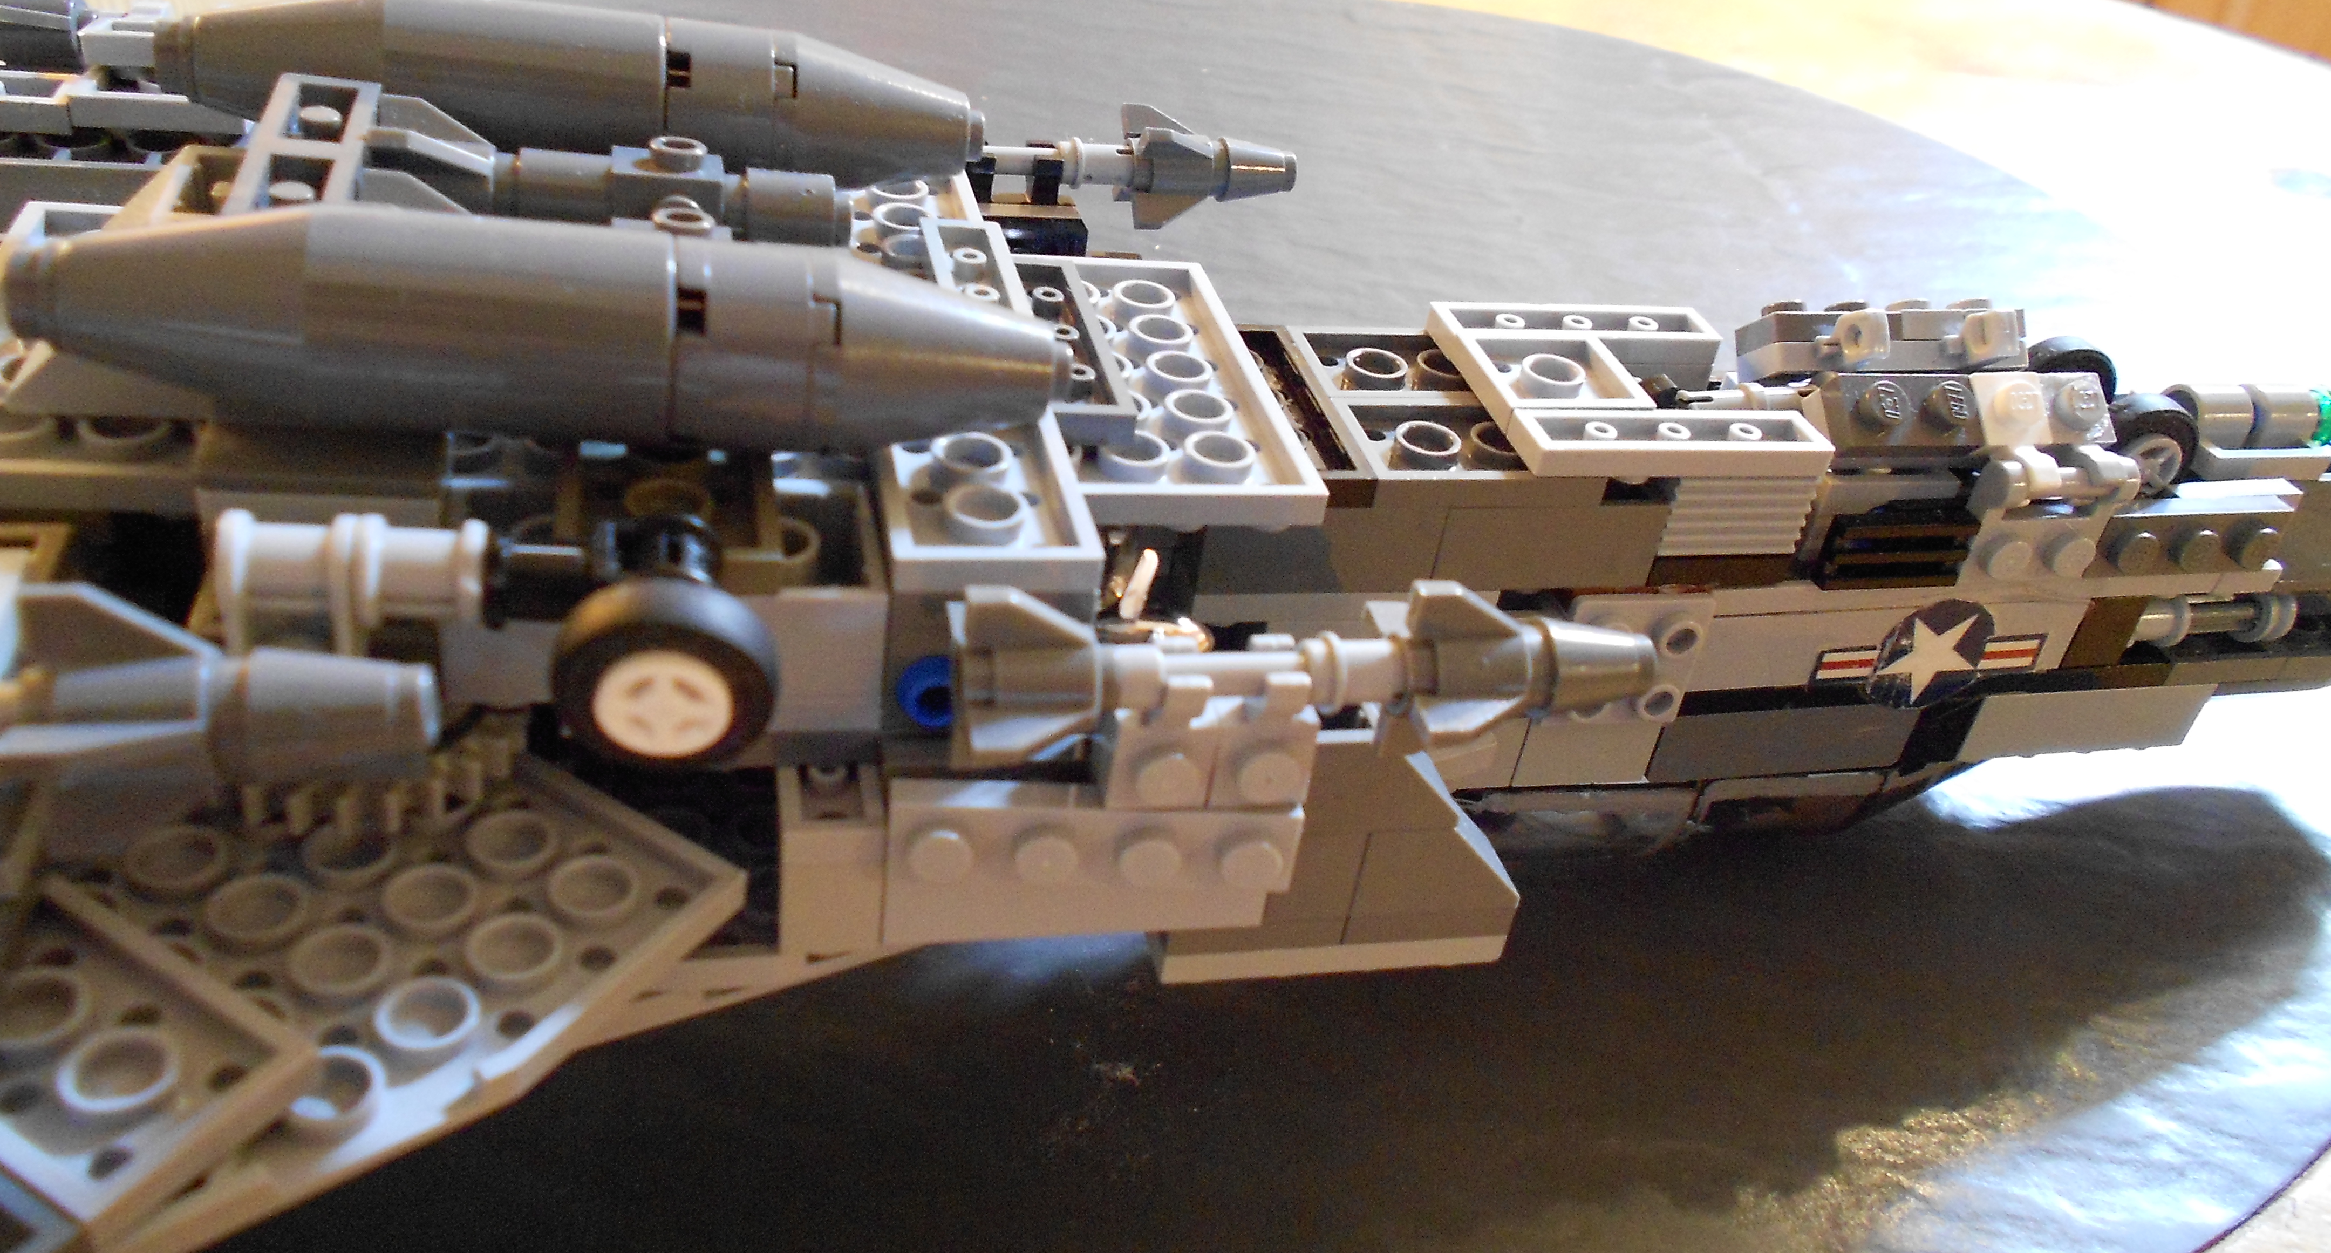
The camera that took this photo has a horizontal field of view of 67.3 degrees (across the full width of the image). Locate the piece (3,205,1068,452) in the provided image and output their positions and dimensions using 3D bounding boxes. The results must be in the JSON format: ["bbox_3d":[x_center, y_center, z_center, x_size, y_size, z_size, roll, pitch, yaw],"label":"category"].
[{"bbox_3d":[-0.044,-0.022,0.133,0.076,0.016,0.016,2,35,-18],"label":"piece"}]

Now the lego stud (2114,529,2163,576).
[{"bbox_3d":[0.104,-0.008,0.189,0.005,0.005,0.002,-1,36,-15],"label":"lego stud"}]

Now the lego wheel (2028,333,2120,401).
[{"bbox_3d":[0.104,-0.027,0.204,0.014,0.014,0.004,-8,38,-25],"label":"lego wheel"}]

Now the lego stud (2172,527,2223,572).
[{"bbox_3d":[0.112,-0.008,0.191,0.005,0.005,0.002,-1,36,-15],"label":"lego stud"}]

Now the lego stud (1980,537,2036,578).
[{"bbox_3d":[0.086,-0.007,0.179,0.005,0.005,0.002,-1,35,-15],"label":"lego stud"}]

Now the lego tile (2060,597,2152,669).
[{"bbox_3d":[0.105,-0.002,0.201,0.008,0.010,0.008,-1,36,-15],"label":"lego tile"}]

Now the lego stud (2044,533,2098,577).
[{"bbox_3d":[0.095,-0.008,0.185,0.005,0.005,0.002,-1,35,-14],"label":"lego stud"}]

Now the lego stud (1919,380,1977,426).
[{"bbox_3d":[0.079,-0.022,0.175,0.005,0.002,0.005,-1,69,-15],"label":"lego stud"}]

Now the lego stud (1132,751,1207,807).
[{"bbox_3d":[0.000,0.011,0.130,0.005,0.005,0.002,-1,35,-15],"label":"lego stud"}]

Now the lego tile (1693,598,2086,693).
[{"bbox_3d":[0.078,0.000,0.194,0.048,0.010,0.008,-1,36,-15],"label":"lego tile"}]

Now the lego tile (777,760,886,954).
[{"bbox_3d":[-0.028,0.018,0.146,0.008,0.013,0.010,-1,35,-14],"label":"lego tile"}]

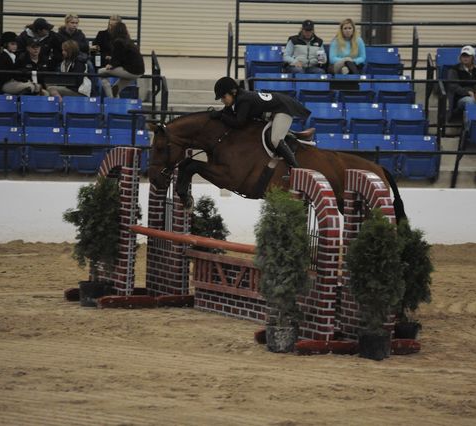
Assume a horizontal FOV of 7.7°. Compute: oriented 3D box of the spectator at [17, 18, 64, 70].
[{"bbox_3d":[-2.689,-2.125,48.263,0.580,1.080,0.720,0,4,-14],"label":"spectator"}]

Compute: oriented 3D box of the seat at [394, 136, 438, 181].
[{"bbox_3d":[2.363,-0.698,46.641,0.520,0.670,0.420,1,4,-7],"label":"seat"}]

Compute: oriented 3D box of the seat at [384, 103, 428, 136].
[{"bbox_3d":[2.090,-1.032,44.200,0.500,0.660,0.450,1,4,-9],"label":"seat"}]

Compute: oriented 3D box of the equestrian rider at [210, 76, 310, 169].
[{"bbox_3d":[0.217,-0.818,34.200,0.980,0.990,0.550,0,4,-22],"label":"equestrian rider"}]

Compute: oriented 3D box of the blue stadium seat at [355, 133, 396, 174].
[{"bbox_3d":[1.739,-0.669,44.480,0.510,0.610,0.420,1,4,-6],"label":"blue stadium seat"}]

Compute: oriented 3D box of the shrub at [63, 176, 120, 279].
[{"bbox_3d":[-1.403,0.187,36.000,0.680,1.120,0.660,1,4,-7],"label":"shrub"}]

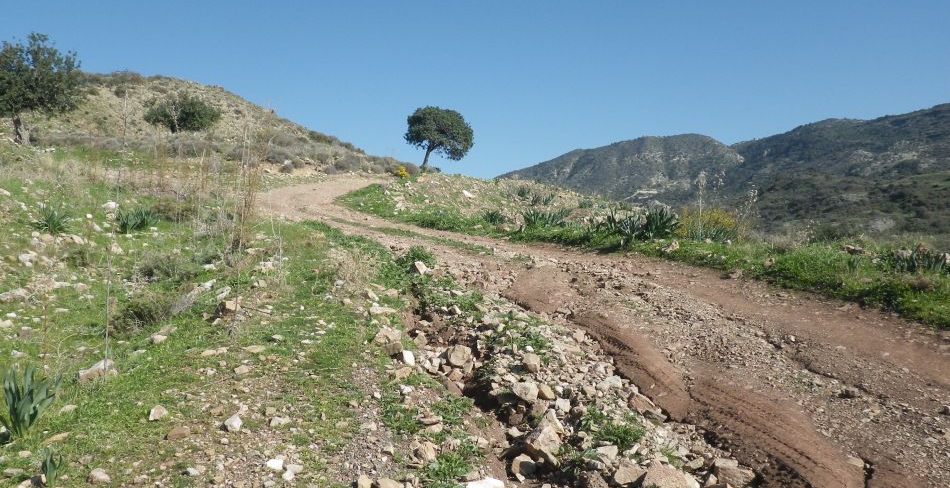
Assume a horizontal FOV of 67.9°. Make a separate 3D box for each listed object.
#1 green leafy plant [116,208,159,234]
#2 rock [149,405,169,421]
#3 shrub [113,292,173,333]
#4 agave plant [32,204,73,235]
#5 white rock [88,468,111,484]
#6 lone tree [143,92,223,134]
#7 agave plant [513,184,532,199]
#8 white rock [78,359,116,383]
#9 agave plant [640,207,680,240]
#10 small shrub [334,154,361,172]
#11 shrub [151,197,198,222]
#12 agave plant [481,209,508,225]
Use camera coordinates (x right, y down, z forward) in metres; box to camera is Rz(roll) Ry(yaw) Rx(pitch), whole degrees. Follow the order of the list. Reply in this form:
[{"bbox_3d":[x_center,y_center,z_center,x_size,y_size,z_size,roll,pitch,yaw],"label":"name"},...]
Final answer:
[{"bbox_3d":[-6.203,-0.433,13.000,0.800,0.480,0.650,-1,1,-26],"label":"green leafy plant"},{"bbox_3d":[-2.132,1.142,4.750,0.120,0.090,0.100,-1,1,-24],"label":"rock"},{"bbox_3d":[-2.867,0.597,6.100,0.502,0.355,0.426,0,-2,0],"label":"shrub"},{"bbox_3d":[-6.786,-0.409,11.300,0.609,0.481,0.548,0,-2,0],"label":"agave plant"},{"bbox_3d":[-2.021,1.250,3.800,0.115,0.075,0.095,-1,1,-28],"label":"white rock"},{"bbox_3d":[-19.461,-8.731,47.000,4.732,2.866,4.259,0,-2,0],"label":"lone tree"},{"bbox_3d":[1.549,-1.680,23.000,0.640,0.460,0.600,0,1,4],"label":"agave plant"},{"bbox_3d":[-2.944,0.998,5.500,0.290,0.155,0.210,-1,1,-28],"label":"white rock"},{"bbox_3d":[3.480,-0.387,13.300,0.700,0.600,0.680,0,1,15],"label":"agave plant"},{"bbox_3d":[-6.509,-4.161,36.000,1.531,0.919,1.302,0,-2,0],"label":"small shrub"},{"bbox_3d":[-5.540,-0.636,13.000,0.885,0.442,0.708,0,-2,0],"label":"shrub"},{"bbox_3d":[0.433,-0.620,16.500,0.608,0.374,0.548,0,-2,0],"label":"agave plant"}]

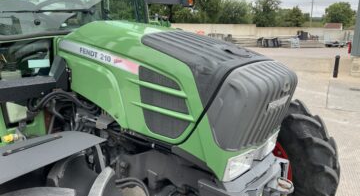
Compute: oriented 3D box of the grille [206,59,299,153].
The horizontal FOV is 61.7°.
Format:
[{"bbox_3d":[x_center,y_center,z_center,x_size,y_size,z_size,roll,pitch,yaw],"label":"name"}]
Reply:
[{"bbox_3d":[0.371,0.029,1.422,0.270,0.421,0.530,12,18,42],"label":"grille"}]

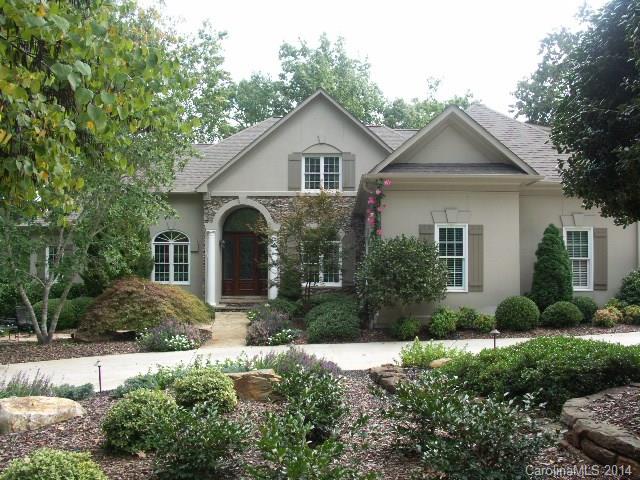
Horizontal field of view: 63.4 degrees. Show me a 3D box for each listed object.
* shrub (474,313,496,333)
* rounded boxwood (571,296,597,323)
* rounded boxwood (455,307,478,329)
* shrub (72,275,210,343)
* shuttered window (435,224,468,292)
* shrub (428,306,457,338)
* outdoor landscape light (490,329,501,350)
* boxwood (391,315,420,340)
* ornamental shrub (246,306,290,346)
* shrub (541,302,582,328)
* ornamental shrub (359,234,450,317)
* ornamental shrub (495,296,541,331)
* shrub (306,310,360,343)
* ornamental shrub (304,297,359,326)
[{"bbox_3d":[4.444,2.210,13.900,0.620,0.500,0.580,0,0,0],"label":"shrub"},{"bbox_3d":[8.052,2.108,15.700,0.830,0.800,0.830,0,-1,-4],"label":"rounded boxwood"},{"bbox_3d":[4.188,2.229,14.700,0.660,0.700,0.660,0,-1,-4],"label":"rounded boxwood"},{"bbox_3d":[-5.216,1.980,15.300,4.000,1.650,3.200,0,-1,-4],"label":"shrub"},{"bbox_3d":[3.943,0.554,15.500,1.010,2.050,0.150,0,-1,-4],"label":"shuttered window"},{"bbox_3d":[3.364,2.233,14.100,0.820,0.840,0.800,0,-1,-4],"label":"shrub"},{"bbox_3d":[3.153,1.840,9.300,0.180,0.480,0.180,0,0,0],"label":"outdoor landscape light"},{"bbox_3d":[2.272,2.250,13.600,0.750,0.540,0.700,0,0,0],"label":"boxwood"},{"bbox_3d":[-1.303,2.120,13.100,1.100,0.800,1.050,0,0,0],"label":"ornamental shrub"},{"bbox_3d":[6.904,2.090,14.800,1.200,0.740,1.150,0,0,0],"label":"shrub"},{"bbox_3d":[2.295,0.987,14.400,2.500,2.280,2.100,0,-1,-4],"label":"ornamental shrub"},{"bbox_3d":[5.417,2.005,14.200,1.220,0.890,1.200,0,0,0],"label":"ornamental shrub"},{"bbox_3d":[0.360,2.279,13.800,1.420,0.850,1.250,0,-1,-4],"label":"shrub"},{"bbox_3d":[0.304,2.025,13.700,1.450,0.950,1.350,0,0,0],"label":"ornamental shrub"}]

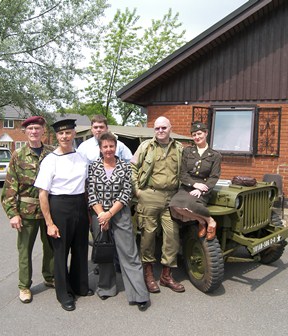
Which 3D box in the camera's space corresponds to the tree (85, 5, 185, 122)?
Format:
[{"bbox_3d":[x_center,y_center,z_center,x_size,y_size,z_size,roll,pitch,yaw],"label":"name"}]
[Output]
[{"bbox_3d":[-0.643,-5.445,21.693,7.400,11.019,7.200,1,4,0],"label":"tree"}]

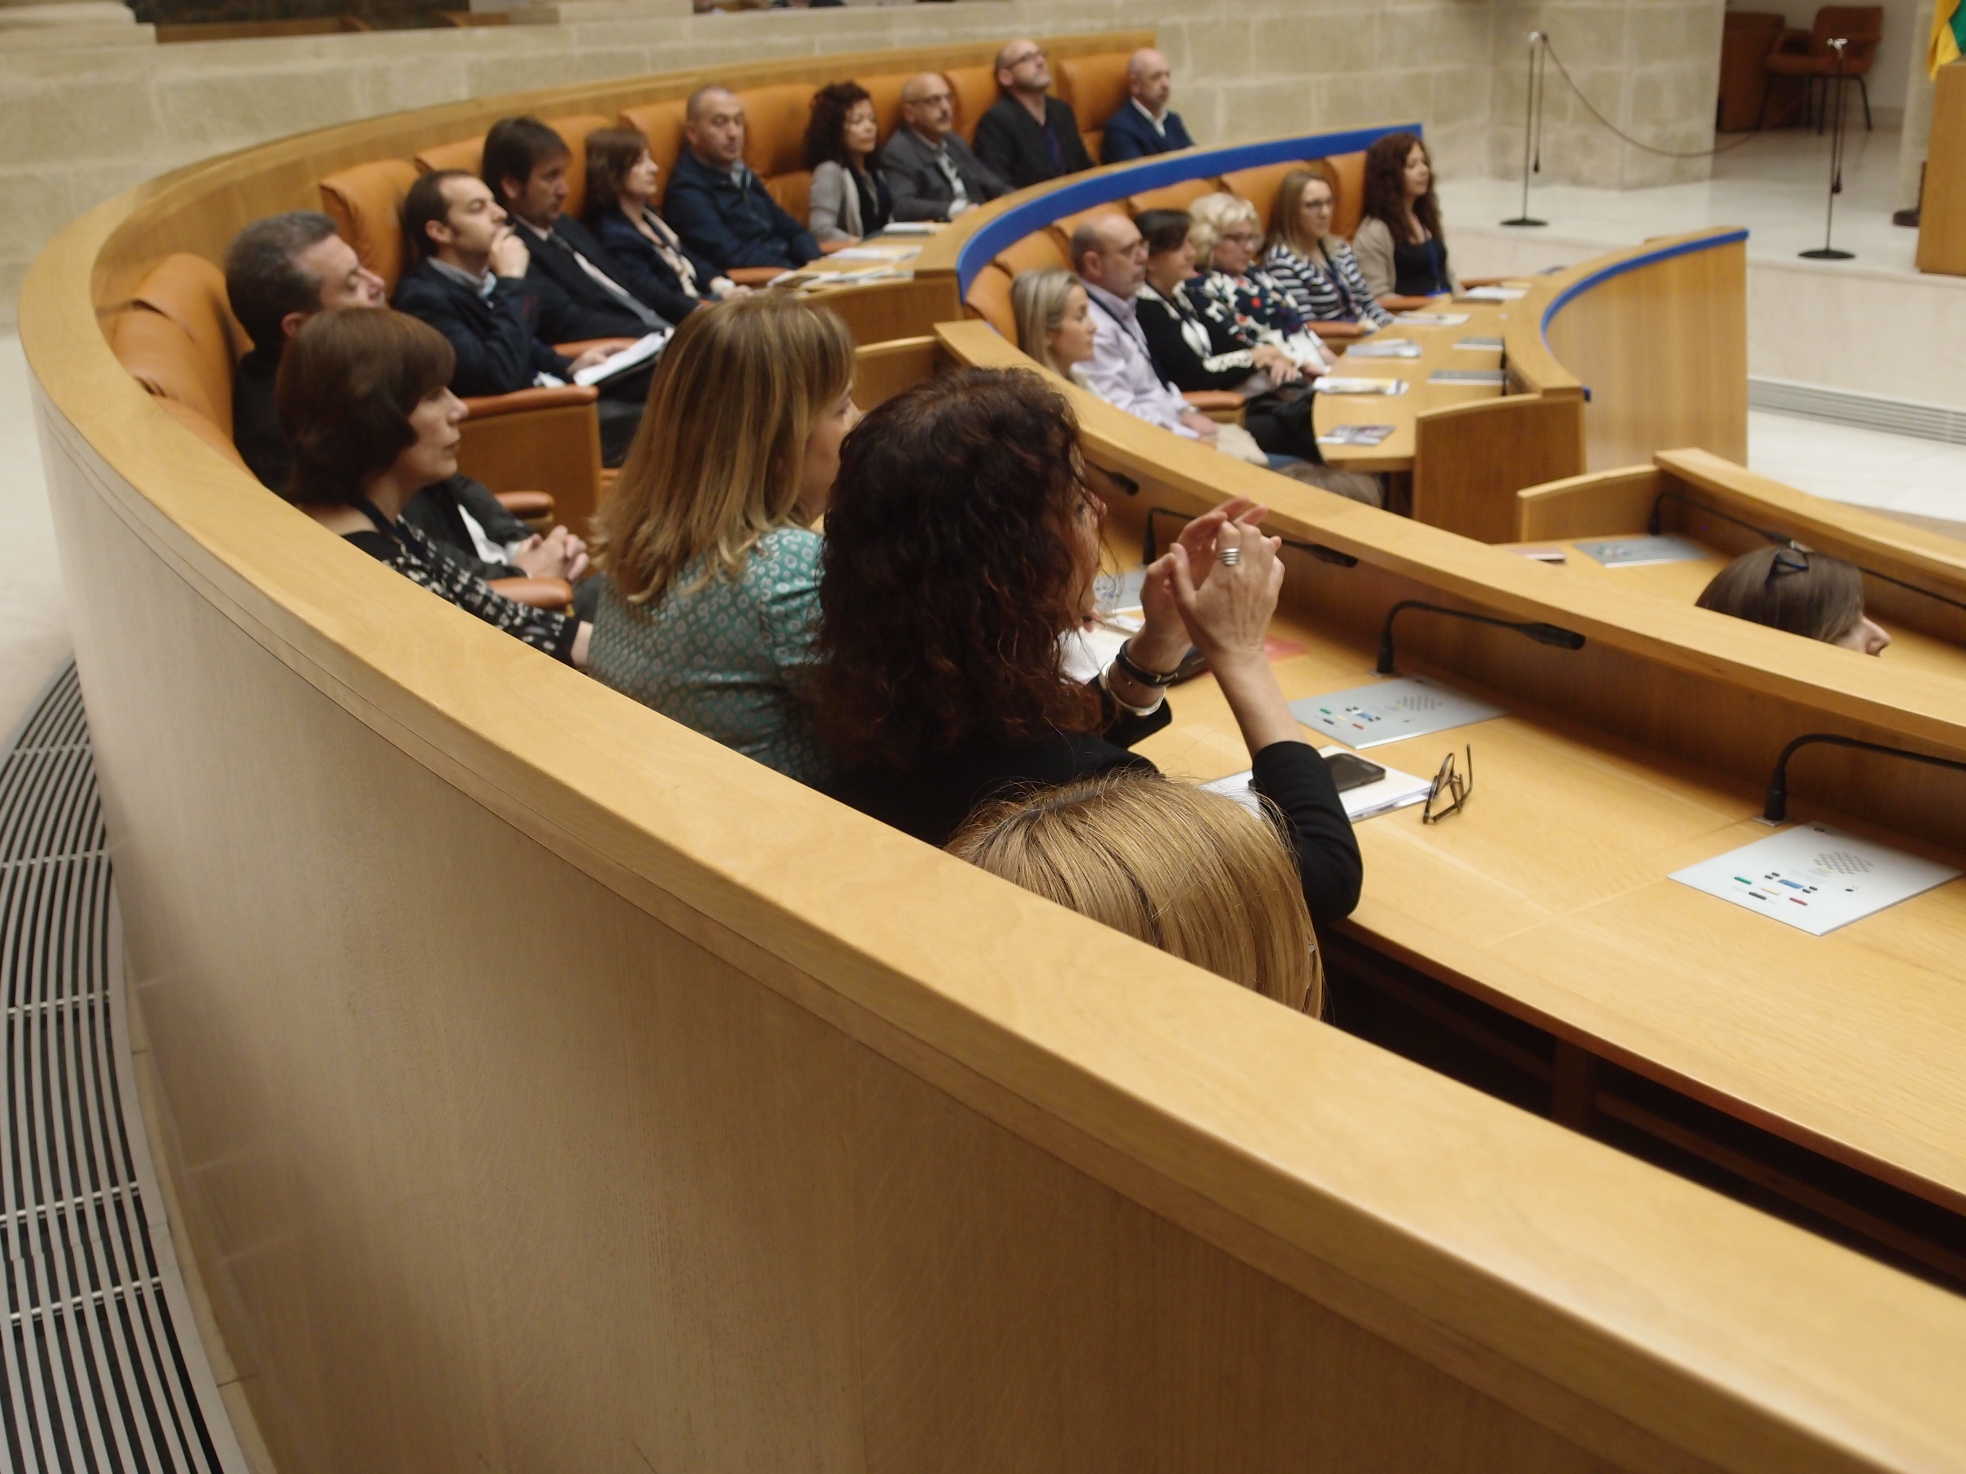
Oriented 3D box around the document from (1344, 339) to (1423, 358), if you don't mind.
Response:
[{"bbox_3d":[1.333,-1.294,7.187,0.280,0.030,0.210,1,21,7],"label":"document"}]

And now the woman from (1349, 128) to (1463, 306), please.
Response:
[{"bbox_3d":[1.578,-1.422,7.398,0.820,1.250,0.500,13,25,35],"label":"woman"}]

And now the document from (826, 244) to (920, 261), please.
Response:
[{"bbox_3d":[-0.391,-1.719,7.672,0.297,0.020,0.210,0,21,5],"label":"document"}]

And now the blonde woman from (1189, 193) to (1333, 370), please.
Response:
[{"bbox_3d":[0.896,-0.968,6.298,0.820,1.201,0.520,11,24,33],"label":"blonde woman"}]

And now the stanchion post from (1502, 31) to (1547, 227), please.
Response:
[{"bbox_3d":[2.829,-3.157,11.200,0.260,0.954,0.260,3,21,13],"label":"stanchion post"}]

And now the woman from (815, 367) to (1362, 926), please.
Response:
[{"bbox_3d":[0.113,0.250,2.231,0.760,1.280,0.550,-13,23,-29],"label":"woman"}]

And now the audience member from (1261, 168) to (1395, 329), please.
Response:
[{"bbox_3d":[1.407,-1.532,8.205,0.780,1.210,0.500,13,24,34],"label":"audience member"}]

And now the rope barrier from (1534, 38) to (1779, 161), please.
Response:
[{"bbox_3d":[3.339,-3.065,10.372,0.040,0.541,1.750,-17,25,-34],"label":"rope barrier"}]

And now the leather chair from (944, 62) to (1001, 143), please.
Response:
[{"bbox_3d":[0.290,-2.286,9.380,0.740,1.200,0.680,14,25,36],"label":"leather chair"}]

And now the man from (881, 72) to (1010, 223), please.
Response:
[{"bbox_3d":[0.012,-1.905,8.390,0.800,1.290,0.530,16,27,39],"label":"man"}]

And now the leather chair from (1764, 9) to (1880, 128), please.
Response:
[{"bbox_3d":[6.037,-4.803,15.502,0.600,0.860,0.620,-13,23,-27],"label":"leather chair"}]

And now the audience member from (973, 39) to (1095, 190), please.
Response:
[{"bbox_3d":[0.360,-2.109,8.779,0.540,1.376,0.800,-20,27,-40],"label":"audience member"}]

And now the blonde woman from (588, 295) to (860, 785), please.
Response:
[{"bbox_3d":[-0.202,0.061,2.823,0.750,1.250,0.500,-13,23,-28],"label":"blonde woman"}]

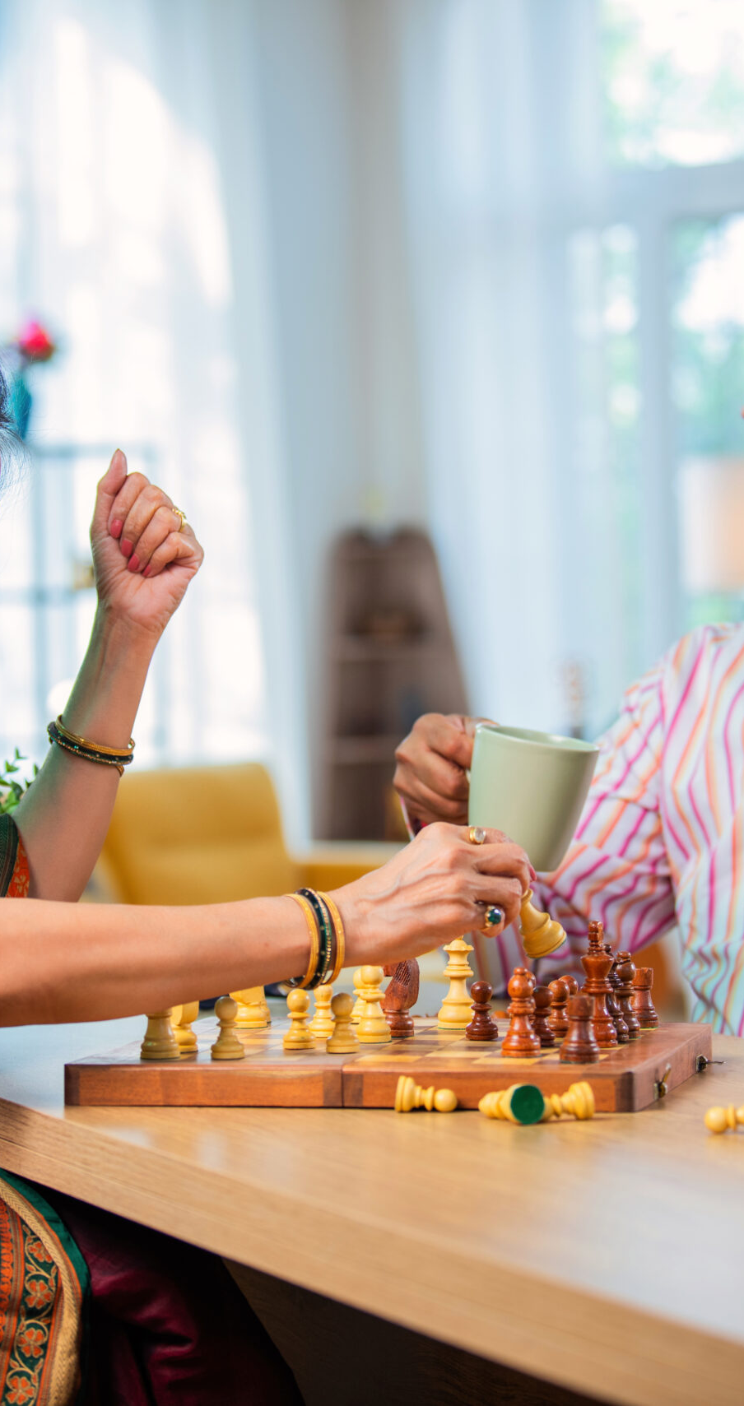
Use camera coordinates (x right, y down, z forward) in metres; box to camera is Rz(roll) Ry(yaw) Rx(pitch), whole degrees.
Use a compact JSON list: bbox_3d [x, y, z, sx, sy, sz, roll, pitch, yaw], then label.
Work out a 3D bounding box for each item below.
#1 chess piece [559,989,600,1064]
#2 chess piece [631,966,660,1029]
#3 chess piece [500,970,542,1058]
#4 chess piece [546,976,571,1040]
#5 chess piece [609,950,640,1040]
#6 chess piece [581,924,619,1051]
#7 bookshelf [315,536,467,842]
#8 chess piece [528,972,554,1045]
[{"bbox_3d":[0.126,0.197,2.478,0.024,0.042,0.024,0,0,13],"label":"chess piece"},{"bbox_3d":[0.180,0.197,2.732,0.024,0.041,0.024,0,0,13],"label":"chess piece"},{"bbox_3d":[0.092,0.191,2.519,0.024,0.055,0.024,0,0,13],"label":"chess piece"},{"bbox_3d":[0.121,0.198,2.664,0.021,0.038,0.021,0,0,13],"label":"chess piece"},{"bbox_3d":[0.164,0.190,2.647,0.023,0.056,0.023,0,0,13],"label":"chess piece"},{"bbox_3d":[0.143,0.178,2.586,0.025,0.078,0.025,0,0,13],"label":"chess piece"},{"bbox_3d":[0.085,0.275,10.400,0.520,1.440,0.350,0,0,3],"label":"bookshelf"},{"bbox_3d":[0.107,0.199,2.586,0.021,0.038,0.021,0,0,13],"label":"chess piece"}]

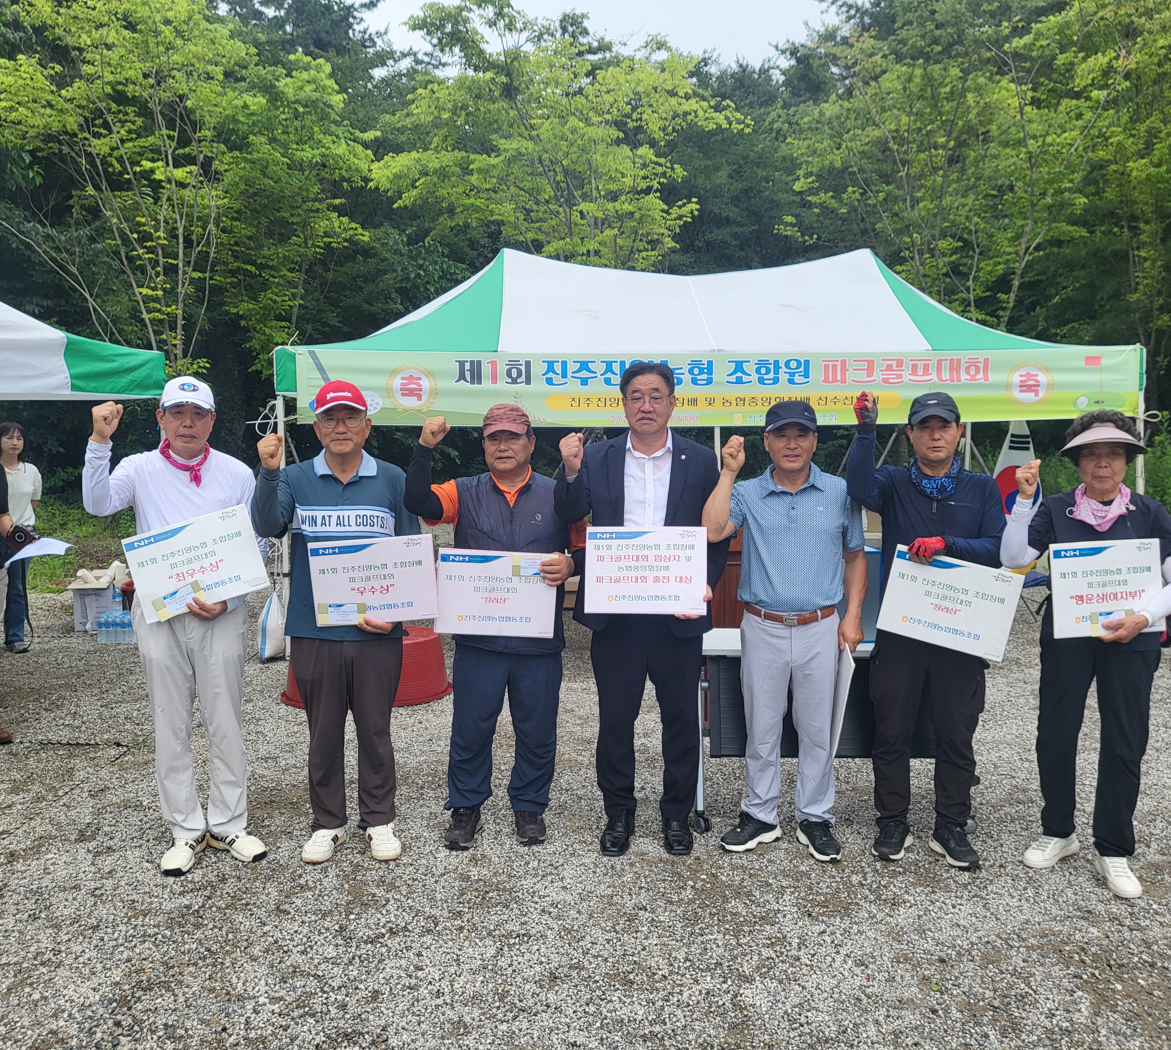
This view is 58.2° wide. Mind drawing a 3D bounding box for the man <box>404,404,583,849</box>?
[{"bbox_3d":[-0.344,0.363,3.988,0.653,1.642,0.450,0,4,-4],"label":"man"}]

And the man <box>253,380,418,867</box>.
[{"bbox_3d":[-0.885,0.341,3.810,0.574,1.712,0.450,-1,4,-9],"label":"man"}]

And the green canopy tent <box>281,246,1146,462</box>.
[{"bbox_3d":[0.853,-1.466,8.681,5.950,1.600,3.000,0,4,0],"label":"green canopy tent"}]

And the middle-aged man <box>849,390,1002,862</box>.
[{"bbox_3d":[1.208,0.361,3.811,0.552,1.673,0.450,1,4,12],"label":"middle-aged man"}]

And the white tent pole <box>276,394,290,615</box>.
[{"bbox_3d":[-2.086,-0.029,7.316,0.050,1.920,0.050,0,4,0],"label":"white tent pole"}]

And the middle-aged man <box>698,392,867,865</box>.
[{"bbox_3d":[0.723,0.368,3.898,0.588,1.646,0.450,1,4,7],"label":"middle-aged man"}]

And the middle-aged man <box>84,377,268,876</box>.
[{"bbox_3d":[-1.446,0.338,3.789,0.636,1.722,0.450,-1,4,-13],"label":"middle-aged man"}]

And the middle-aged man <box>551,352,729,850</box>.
[{"bbox_3d":[0.204,0.299,3.893,0.614,1.784,0.450,0,4,1],"label":"middle-aged man"}]

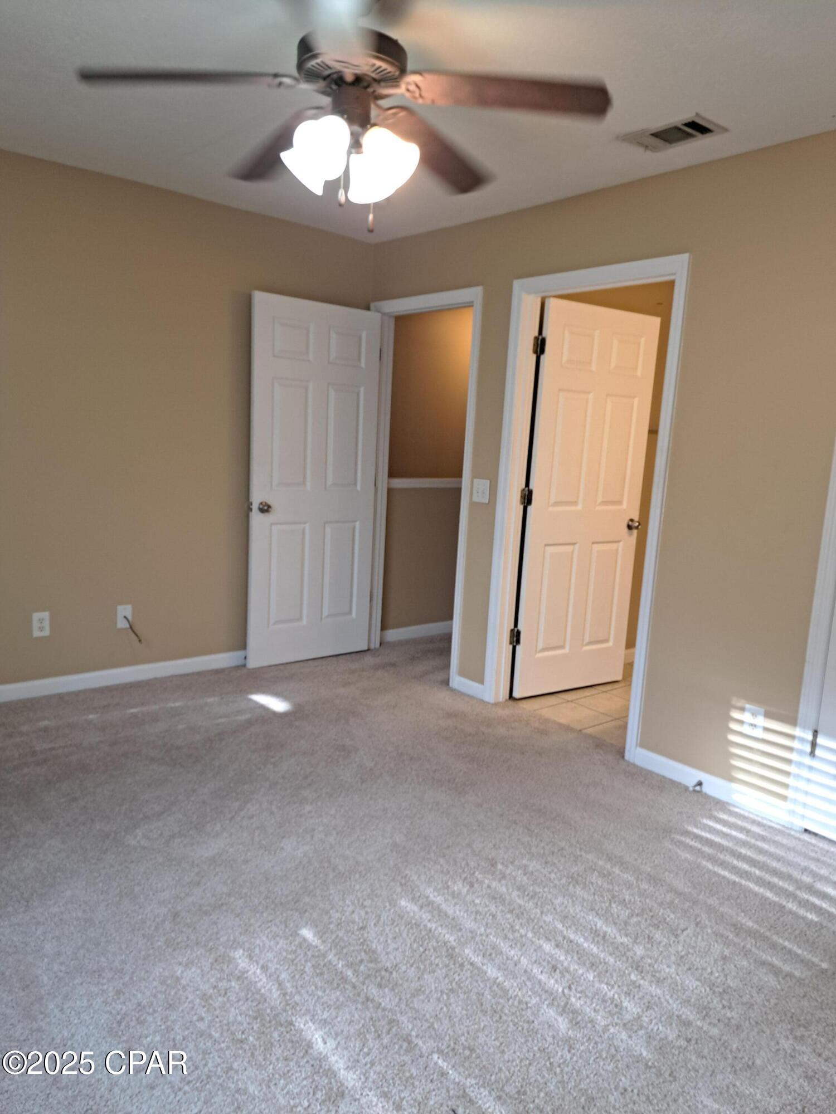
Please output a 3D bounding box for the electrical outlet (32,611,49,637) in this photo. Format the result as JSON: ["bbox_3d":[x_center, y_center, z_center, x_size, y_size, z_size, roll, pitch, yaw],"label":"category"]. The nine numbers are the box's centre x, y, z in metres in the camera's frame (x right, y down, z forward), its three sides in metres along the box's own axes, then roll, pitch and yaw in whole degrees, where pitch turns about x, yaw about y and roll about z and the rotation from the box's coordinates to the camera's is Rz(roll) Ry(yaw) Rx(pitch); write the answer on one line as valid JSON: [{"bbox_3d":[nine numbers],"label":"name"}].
[{"bbox_3d":[-1.796,0.324,3.686,0.072,0.115,0.010,-5,12,-40],"label":"electrical outlet"}]

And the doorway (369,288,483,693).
[{"bbox_3d":[0.014,-0.397,4.413,0.130,2.092,0.937,-5,12,-40],"label":"doorway"}]

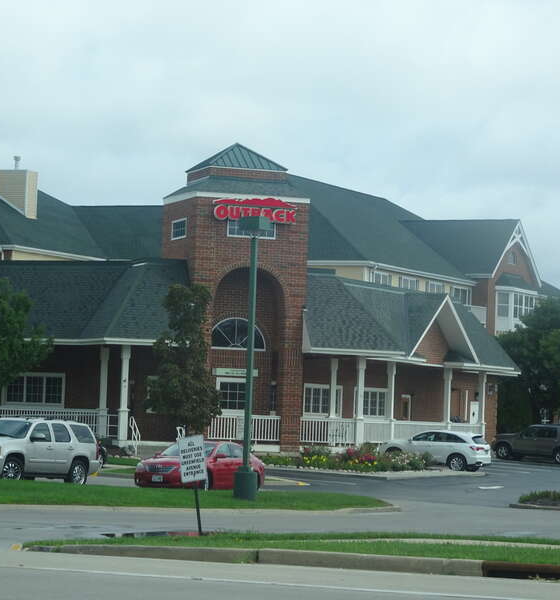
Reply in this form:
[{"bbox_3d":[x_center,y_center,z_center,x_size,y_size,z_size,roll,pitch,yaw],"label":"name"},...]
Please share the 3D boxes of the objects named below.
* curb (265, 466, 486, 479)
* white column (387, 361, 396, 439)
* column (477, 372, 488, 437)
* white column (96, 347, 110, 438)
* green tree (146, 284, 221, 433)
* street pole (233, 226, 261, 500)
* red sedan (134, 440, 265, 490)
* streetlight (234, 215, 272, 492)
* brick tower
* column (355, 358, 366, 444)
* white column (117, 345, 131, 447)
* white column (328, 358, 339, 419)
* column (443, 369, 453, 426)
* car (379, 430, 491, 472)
[{"bbox_3d":[3.307,6.603,88.674,6.700,0.200,10.450,0,-4,27],"label":"curb"},{"bbox_3d":[4.728,4.410,98.000,0.320,3.560,0.320,1,-3,22],"label":"white column"},{"bbox_3d":[9.877,5.378,113.000,0.320,3.560,0.320,1,-3,22],"label":"column"},{"bbox_3d":[-6.728,3.557,88.300,0.320,3.560,0.320,1,-3,24],"label":"white column"},{"bbox_3d":[-3.777,2.692,89.311,2.850,6.600,2.850,2,-3,0],"label":"green tree"},{"bbox_3d":[-0.750,1.583,58.699,0.600,6.950,0.600,2,-3,0],"label":"street pole"},{"bbox_3d":[-2.160,4.590,63.686,1.830,1.470,4.820,0,-4,28],"label":"red sedan"},{"bbox_3d":[-0.764,1.505,60.500,0.620,7.500,0.620,0,-4,33],"label":"streetlight"},{"bbox_3d":[-2.020,-0.141,98.326,5.150,13.090,5.150,3,-3,-18],"label":"brick tower"},{"bbox_3d":[3.360,4.239,96.397,0.320,3.600,0.320,3,-3,-19],"label":"column"},{"bbox_3d":[-5.779,3.498,86.000,0.330,3.620,0.330,3,-3,-20],"label":"white column"},{"bbox_3d":[2.126,4.098,91.500,0.320,3.560,0.320,3,-3,-20],"label":"white column"},{"bbox_3d":[7.578,4.863,104.897,0.300,3.600,0.300,0,-4,27],"label":"column"},{"bbox_3d":[6.405,6.220,95.200,4.720,1.670,1.900,1,-3,22],"label":"car"}]

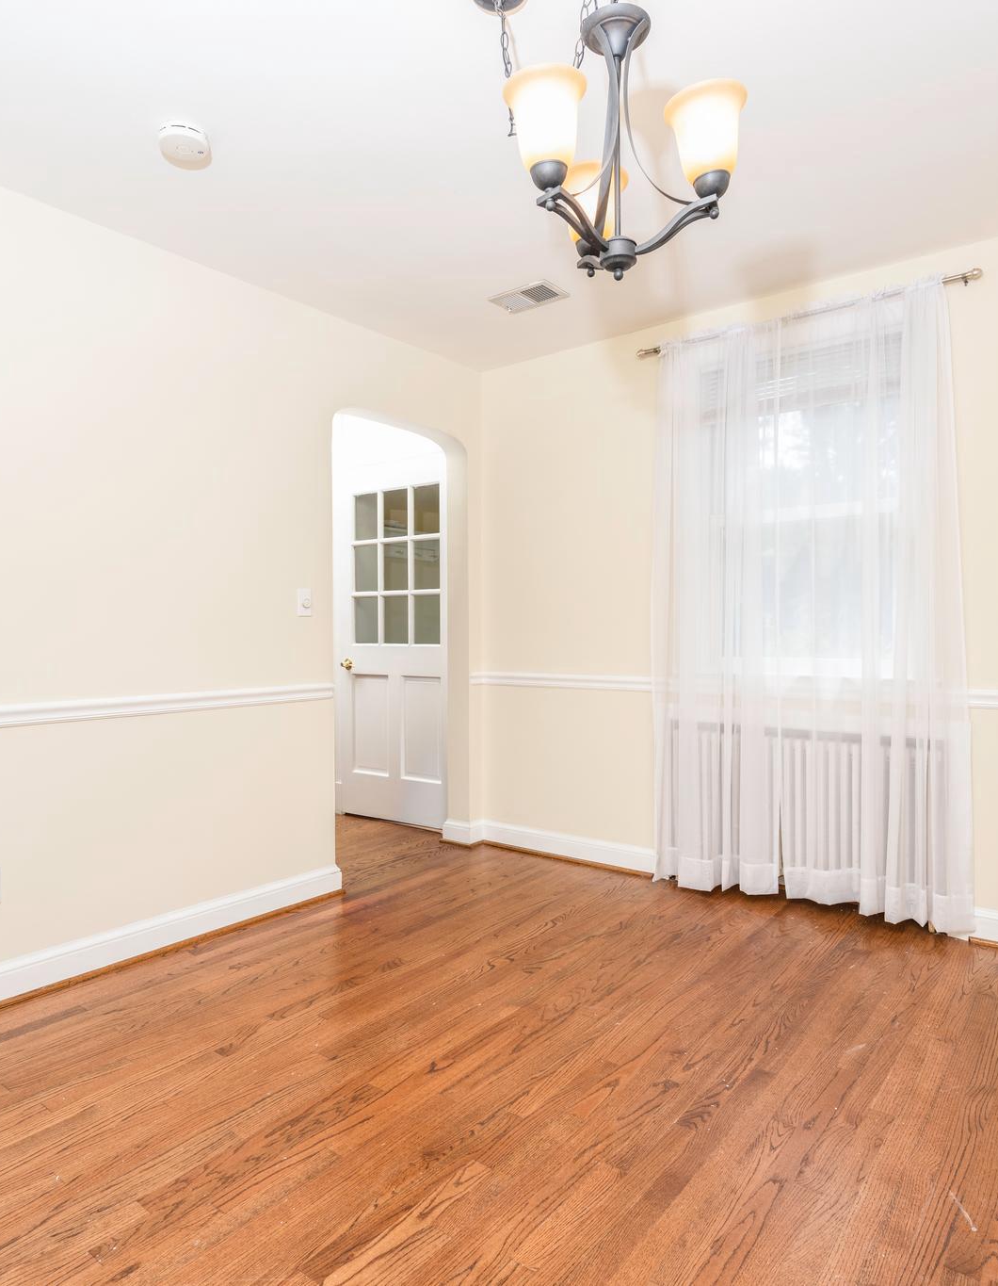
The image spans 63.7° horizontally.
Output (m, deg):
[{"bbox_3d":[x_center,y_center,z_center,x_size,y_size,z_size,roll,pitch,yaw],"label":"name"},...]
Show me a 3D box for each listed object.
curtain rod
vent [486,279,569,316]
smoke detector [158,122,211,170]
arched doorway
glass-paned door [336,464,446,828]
[{"bbox_3d":[1.177,-1.298,3.249,1.353,0.043,0.090,0,1,38],"label":"curtain rod"},{"bbox_3d":[0.125,-1.425,3.335,0.299,0.018,0.190,0,1,38],"label":"vent"},{"bbox_3d":[-0.875,-1.391,2.233,0.128,0.036,0.128,0,1,38],"label":"smoke detector"},{"bbox_3d":[-0.499,0.005,3.919,0.143,2.156,0.915,0,1,38],"label":"arched doorway"},{"bbox_3d":[-0.588,-0.002,4.707,0.844,2.095,0.050,0,1,33],"label":"glass-paned door"}]

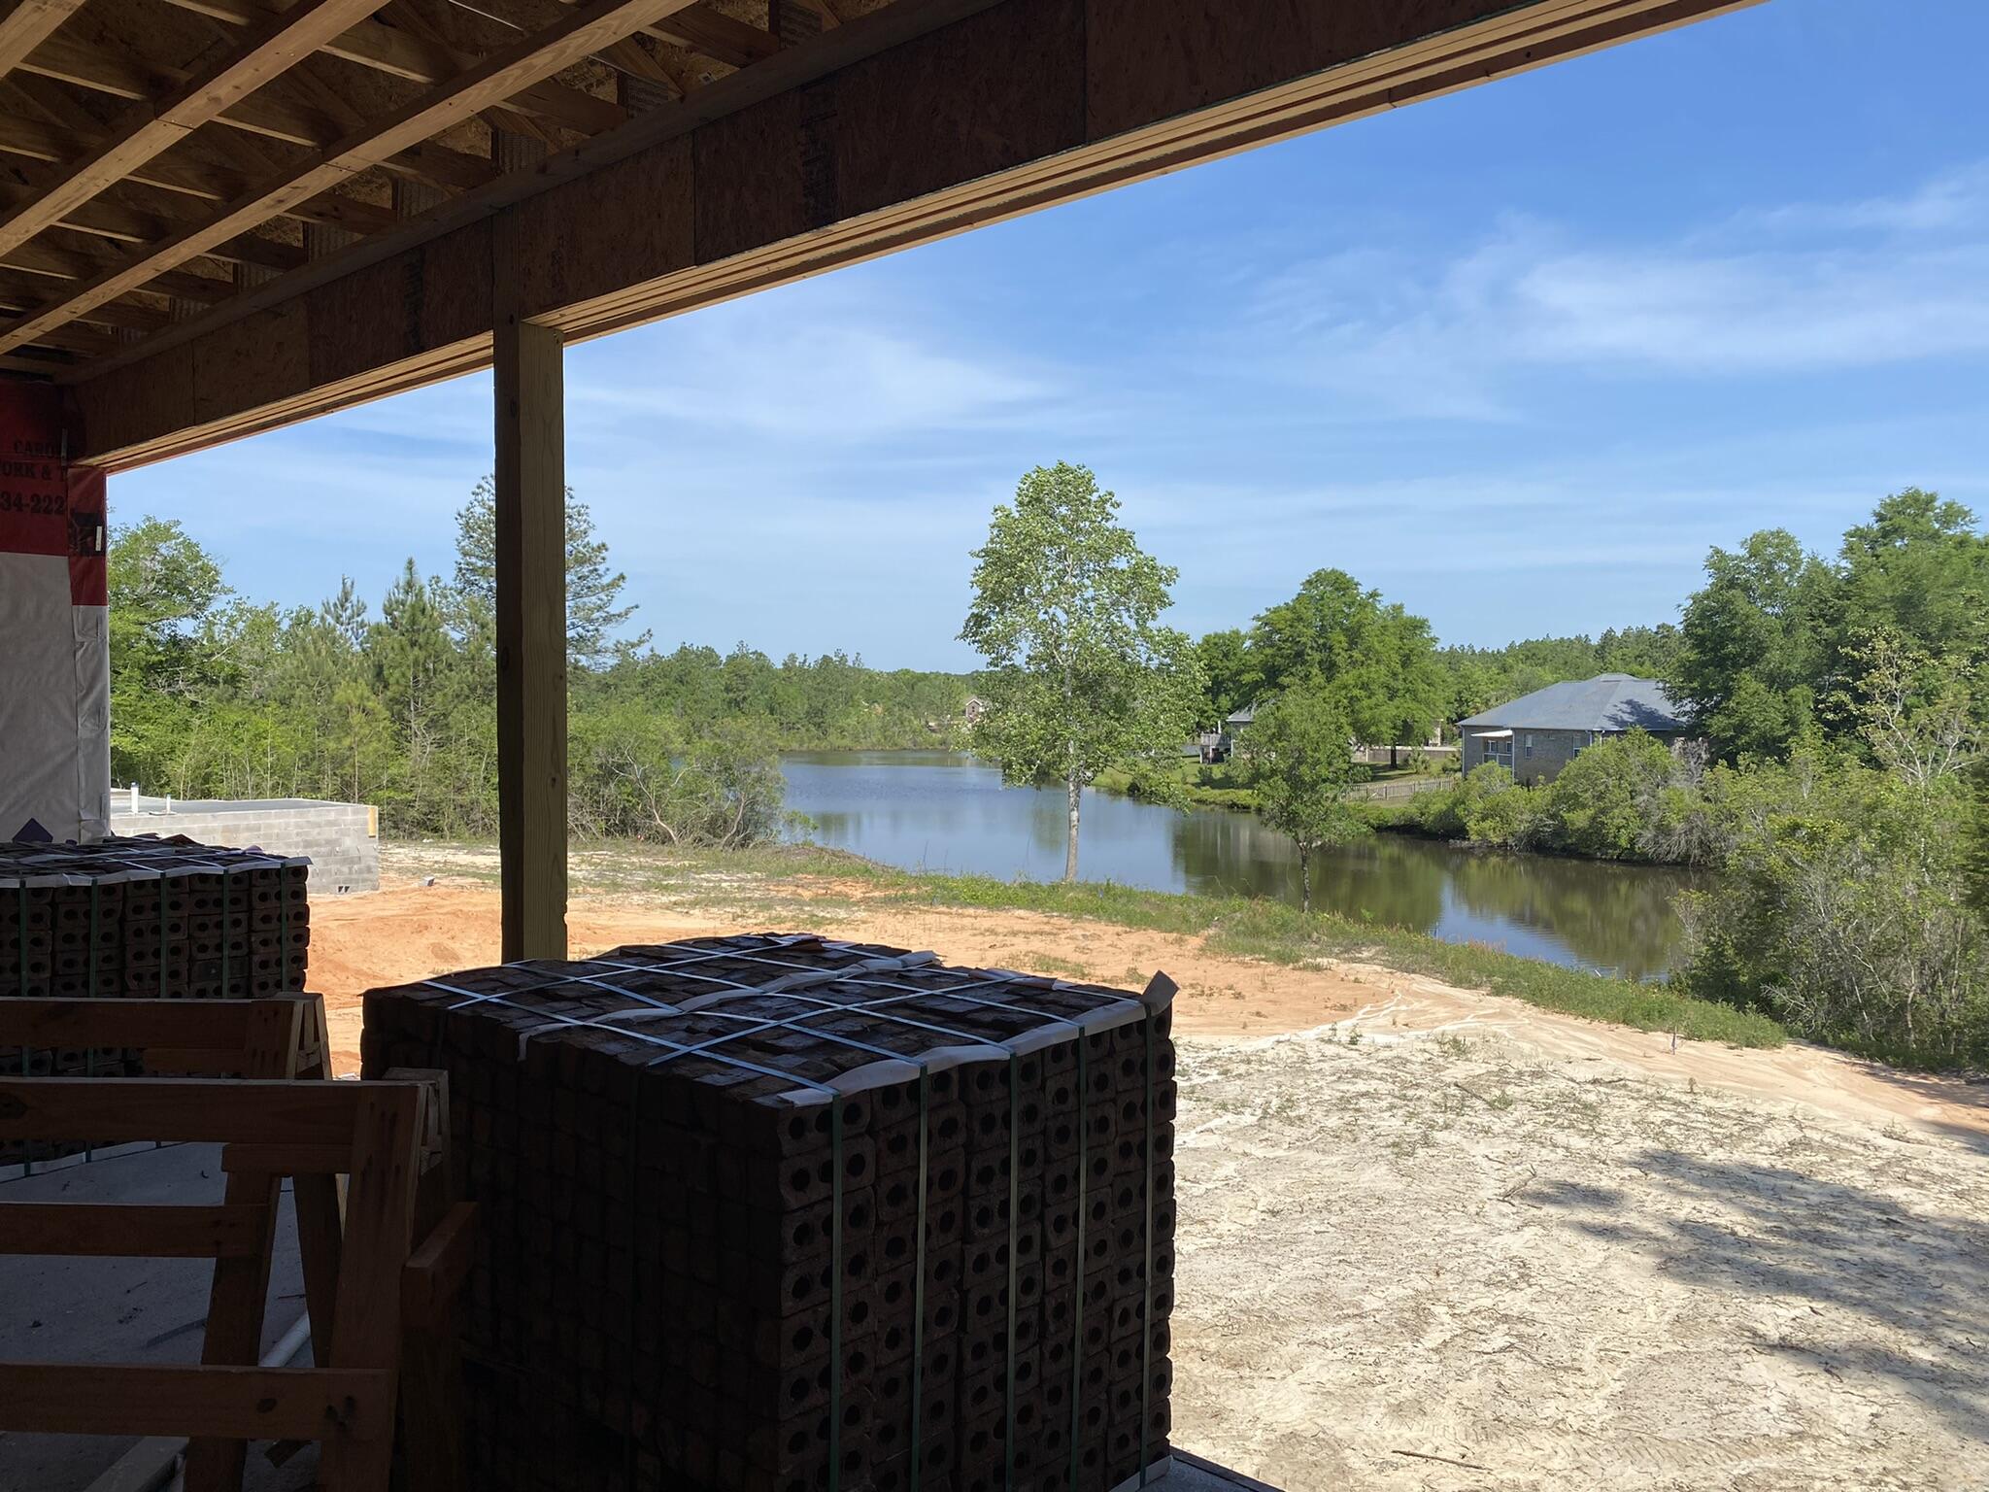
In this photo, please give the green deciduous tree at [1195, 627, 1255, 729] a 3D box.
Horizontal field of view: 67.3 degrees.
[{"bbox_3d":[20.080,-4.665,130.000,6.490,11.358,6.490,0,2,9],"label":"green deciduous tree"}]

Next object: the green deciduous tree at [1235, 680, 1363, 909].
[{"bbox_3d":[5.912,0.965,29.000,2.443,4.495,2.443,1,2,12],"label":"green deciduous tree"}]

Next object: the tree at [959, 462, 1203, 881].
[{"bbox_3d":[2.021,-1.729,35.000,5.752,9.829,5.752,0,2,3],"label":"tree"}]

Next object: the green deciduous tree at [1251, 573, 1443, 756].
[{"bbox_3d":[25.264,-5.620,107.000,14.135,14.469,14.135,1,2,13],"label":"green deciduous tree"}]

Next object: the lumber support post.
[{"bbox_3d":[-1.357,-0.045,4.377,0.140,2.800,0.140,2,3,42],"label":"lumber support post"}]

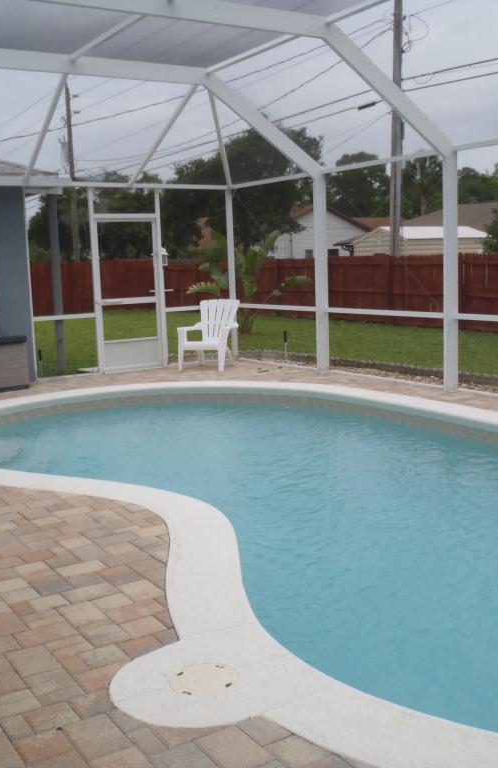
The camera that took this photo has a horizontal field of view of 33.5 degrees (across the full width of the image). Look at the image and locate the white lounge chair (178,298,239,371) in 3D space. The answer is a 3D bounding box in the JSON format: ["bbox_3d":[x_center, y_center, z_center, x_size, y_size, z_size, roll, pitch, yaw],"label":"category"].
[{"bbox_3d":[-0.554,-0.680,11.436,0.720,0.930,0.760,1,9,20],"label":"white lounge chair"}]

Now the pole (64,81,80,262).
[{"bbox_3d":[-7.933,-8.574,37.613,0.310,10.082,0.310,-2,8,0],"label":"pole"}]

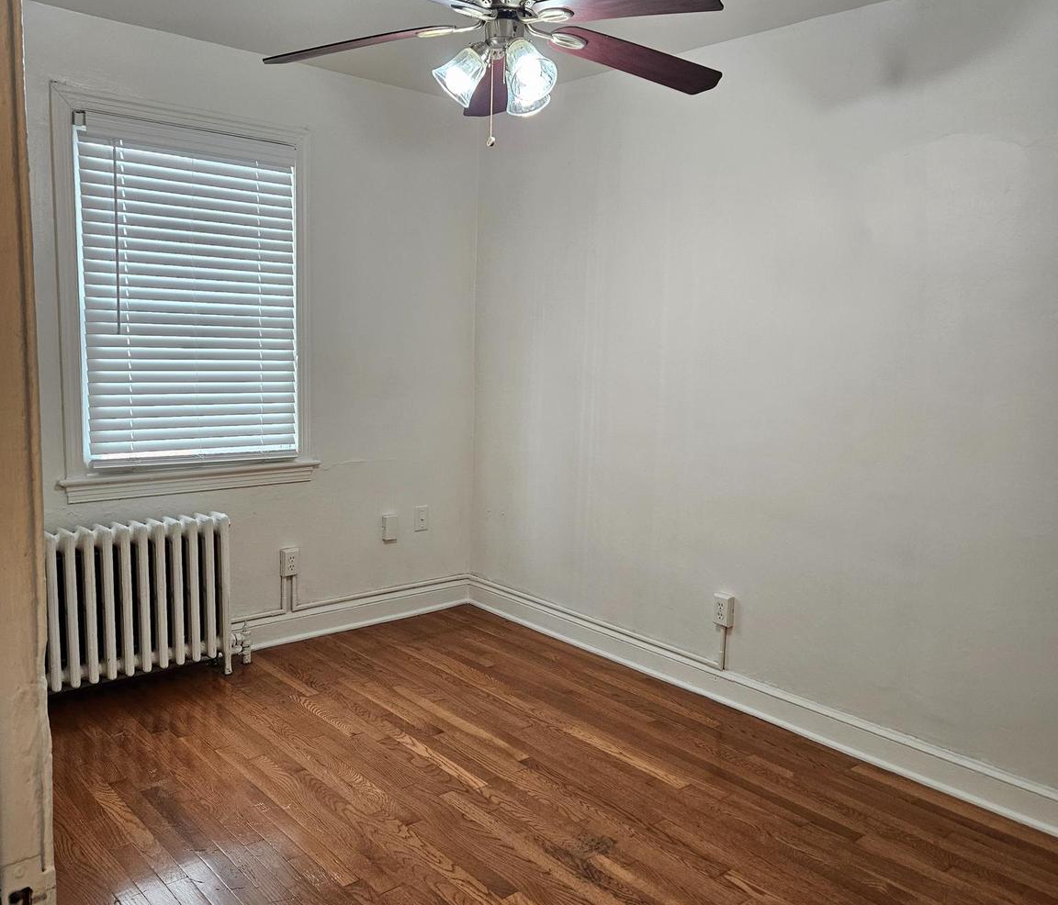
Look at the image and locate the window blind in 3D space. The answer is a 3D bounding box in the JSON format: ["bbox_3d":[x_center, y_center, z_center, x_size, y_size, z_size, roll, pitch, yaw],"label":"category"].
[{"bbox_3d":[-1.332,-0.606,3.730,0.853,1.295,0.065,-5,10,-40],"label":"window blind"}]

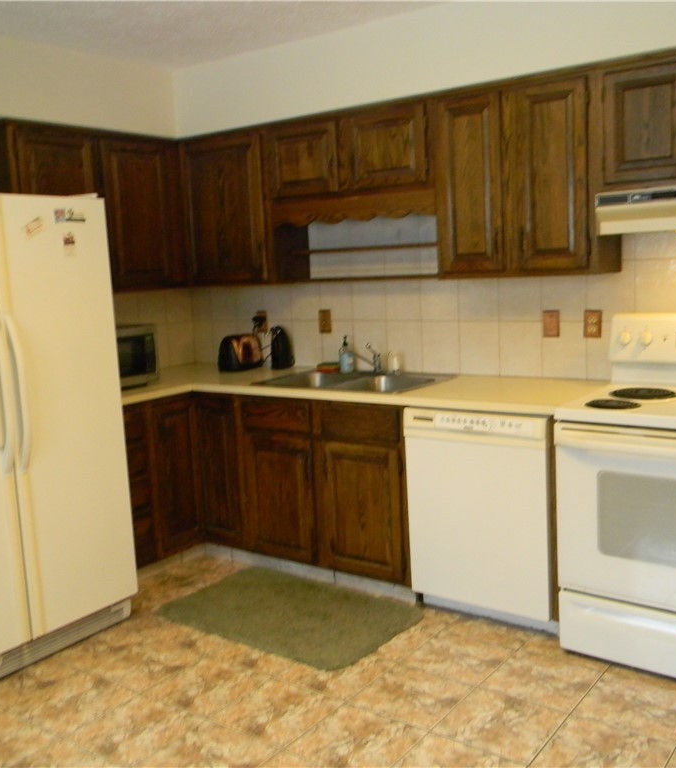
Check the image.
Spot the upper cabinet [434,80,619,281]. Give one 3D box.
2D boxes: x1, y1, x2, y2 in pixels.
[{"bbox_3d":[0.769,-0.827,3.403,0.682,0.753,0.327,3,11,35],"label":"upper cabinet"}]

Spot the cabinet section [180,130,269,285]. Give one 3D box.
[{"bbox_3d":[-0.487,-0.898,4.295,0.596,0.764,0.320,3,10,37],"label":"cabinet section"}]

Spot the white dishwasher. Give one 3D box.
[{"bbox_3d":[0.706,0.468,3.477,0.604,0.815,0.603,3,11,35],"label":"white dishwasher"}]

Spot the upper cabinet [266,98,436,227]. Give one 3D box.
[{"bbox_3d":[0.111,-0.995,3.845,0.918,0.490,0.327,3,11,35],"label":"upper cabinet"}]

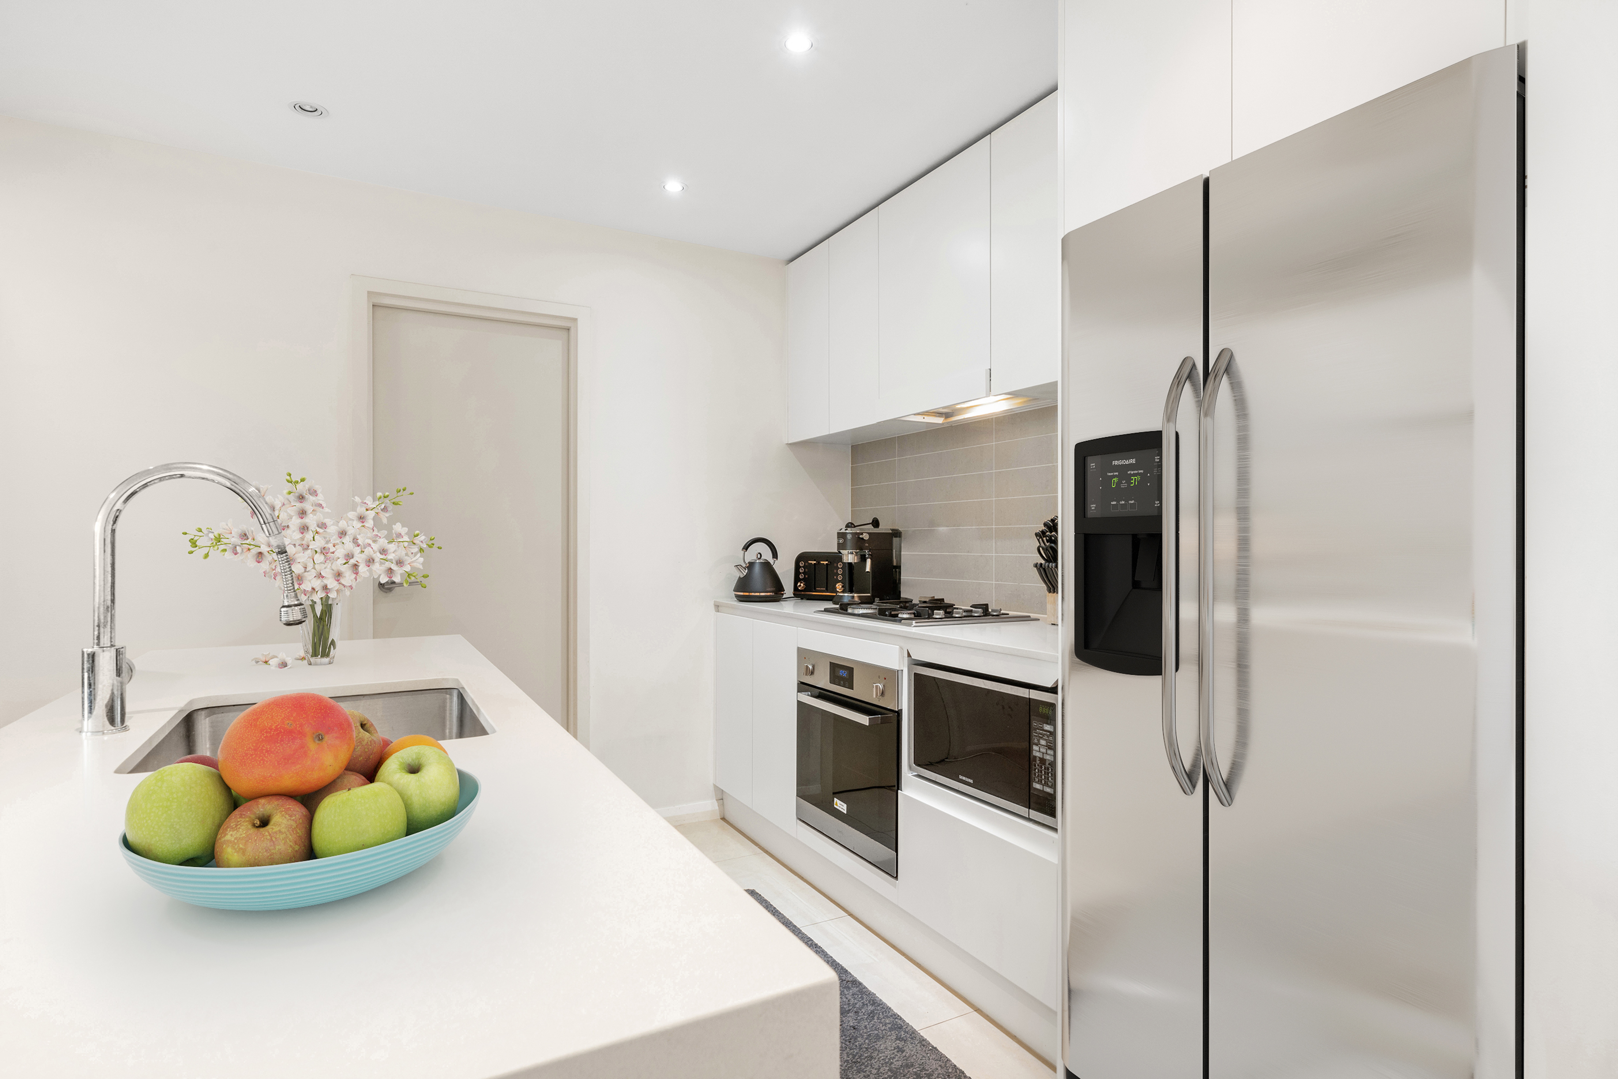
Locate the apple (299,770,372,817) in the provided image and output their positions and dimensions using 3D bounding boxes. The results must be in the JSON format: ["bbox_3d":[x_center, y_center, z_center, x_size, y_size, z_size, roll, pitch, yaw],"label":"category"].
[{"bbox_3d":[-0.391,0.223,0.630,0.074,0.069,0.074,0,0,-30],"label":"apple"}]

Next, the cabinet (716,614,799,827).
[{"bbox_3d":[0.041,0.691,3.166,0.620,0.735,0.730,0,0,-30],"label":"cabinet"}]

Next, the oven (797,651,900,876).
[{"bbox_3d":[0.320,0.680,2.564,0.550,0.595,0.592,0,0,-30],"label":"oven"}]

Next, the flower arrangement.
[{"bbox_3d":[-1.031,0.065,1.644,0.460,0.404,0.370,0,0,-30],"label":"flower arrangement"}]

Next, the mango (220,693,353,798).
[{"bbox_3d":[-0.432,0.170,0.630,0.108,0.086,0.090,0,0,-17],"label":"mango"}]

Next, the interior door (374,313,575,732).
[{"bbox_3d":[-1.246,0.191,2.875,0.690,2.045,0.045,0,0,-30],"label":"interior door"}]

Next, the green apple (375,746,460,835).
[{"bbox_3d":[-0.331,0.212,0.645,0.069,0.070,0.069,0,0,0],"label":"green apple"}]

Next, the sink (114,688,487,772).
[{"bbox_3d":[-0.728,0.371,1.164,0.405,0.190,0.455,0,0,-30],"label":"sink"}]

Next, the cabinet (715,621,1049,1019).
[{"bbox_3d":[0.343,0.670,2.579,0.620,0.750,1.840,0,0,-31],"label":"cabinet"}]

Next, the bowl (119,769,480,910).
[{"bbox_3d":[-0.392,0.236,0.613,0.245,0.056,0.245,0,0,-30],"label":"bowl"}]

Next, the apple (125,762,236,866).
[{"bbox_3d":[-0.494,0.215,0.600,0.074,0.073,0.074,0,0,0],"label":"apple"}]

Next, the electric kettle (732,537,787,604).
[{"bbox_3d":[-0.206,0.126,3.150,0.225,0.260,0.215,0,0,0],"label":"electric kettle"}]

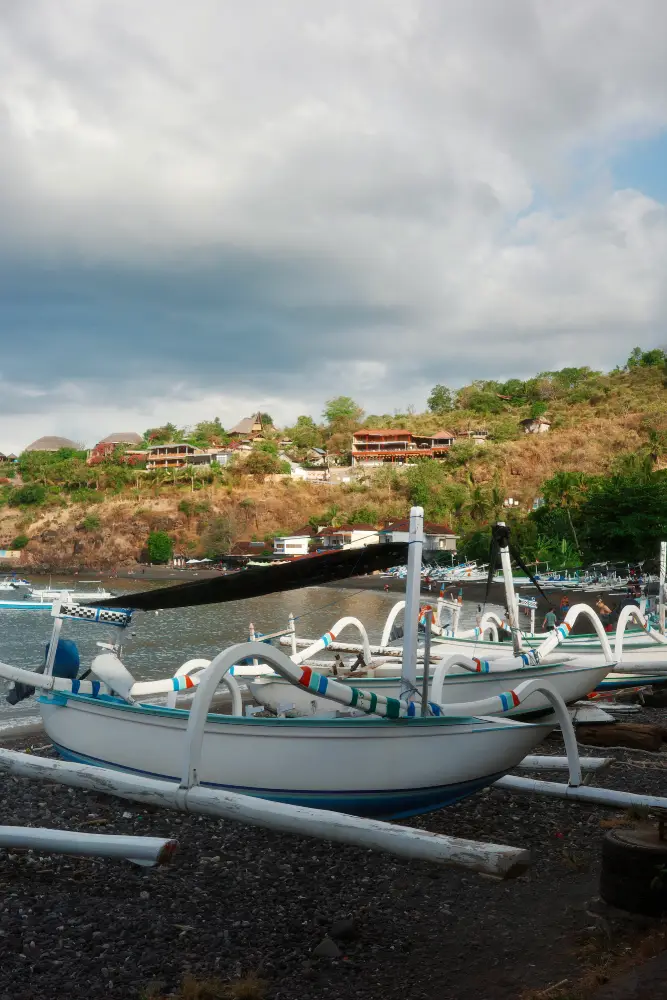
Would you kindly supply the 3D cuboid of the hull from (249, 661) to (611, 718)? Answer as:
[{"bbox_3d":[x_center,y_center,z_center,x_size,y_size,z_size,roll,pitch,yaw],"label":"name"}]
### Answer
[{"bbox_3d":[0.981,2.422,13.904,5.606,0.854,0.740,-7,1,39],"label":"hull"}]

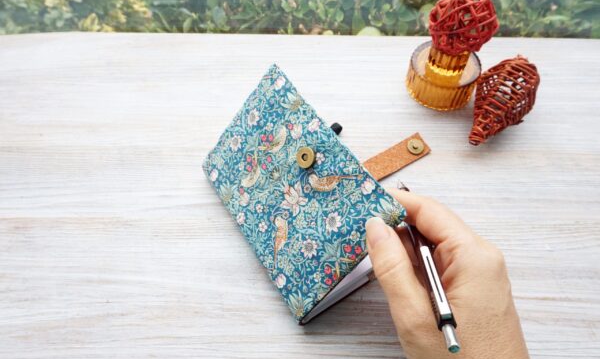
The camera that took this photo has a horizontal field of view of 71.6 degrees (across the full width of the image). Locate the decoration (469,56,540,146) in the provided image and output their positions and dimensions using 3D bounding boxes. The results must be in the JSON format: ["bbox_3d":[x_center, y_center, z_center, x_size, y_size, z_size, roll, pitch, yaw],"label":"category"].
[{"bbox_3d":[0.187,-0.070,0.392,0.053,0.053,0.097,31,70,18],"label":"decoration"}]

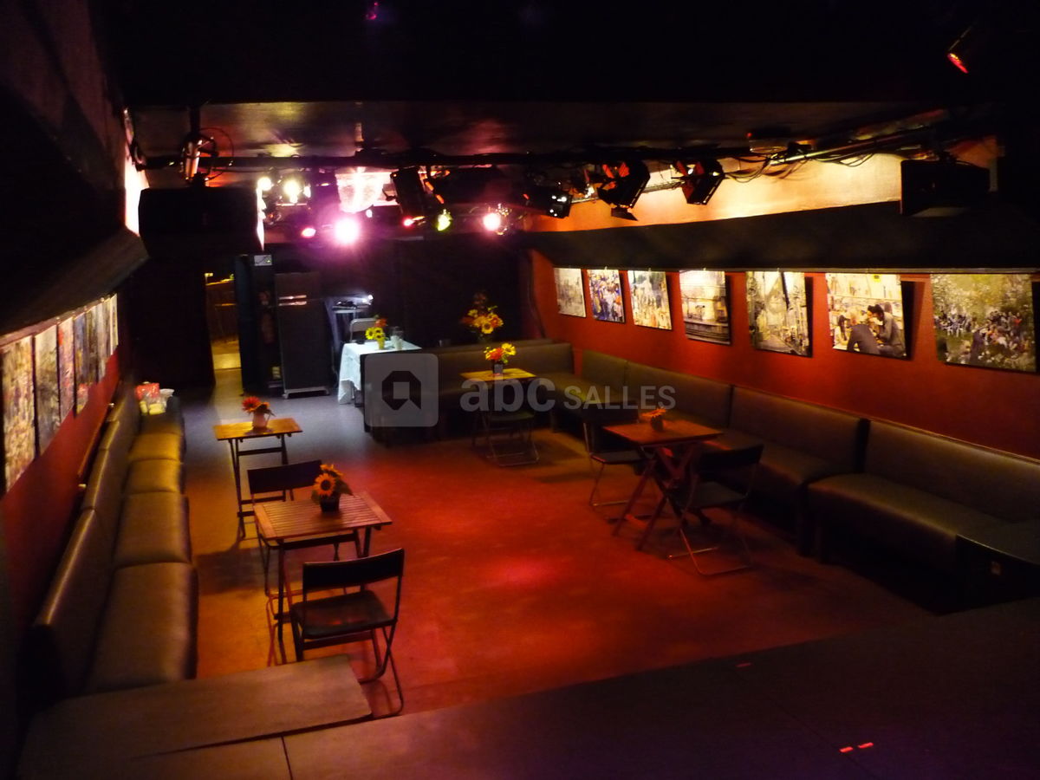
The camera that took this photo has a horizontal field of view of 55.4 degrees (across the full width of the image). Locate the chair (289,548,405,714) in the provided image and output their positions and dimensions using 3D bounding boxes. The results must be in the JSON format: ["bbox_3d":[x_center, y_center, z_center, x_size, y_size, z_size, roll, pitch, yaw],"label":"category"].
[{"bbox_3d":[-0.761,1.025,4.325,0.440,0.760,0.460,-5,9,-19],"label":"chair"}]

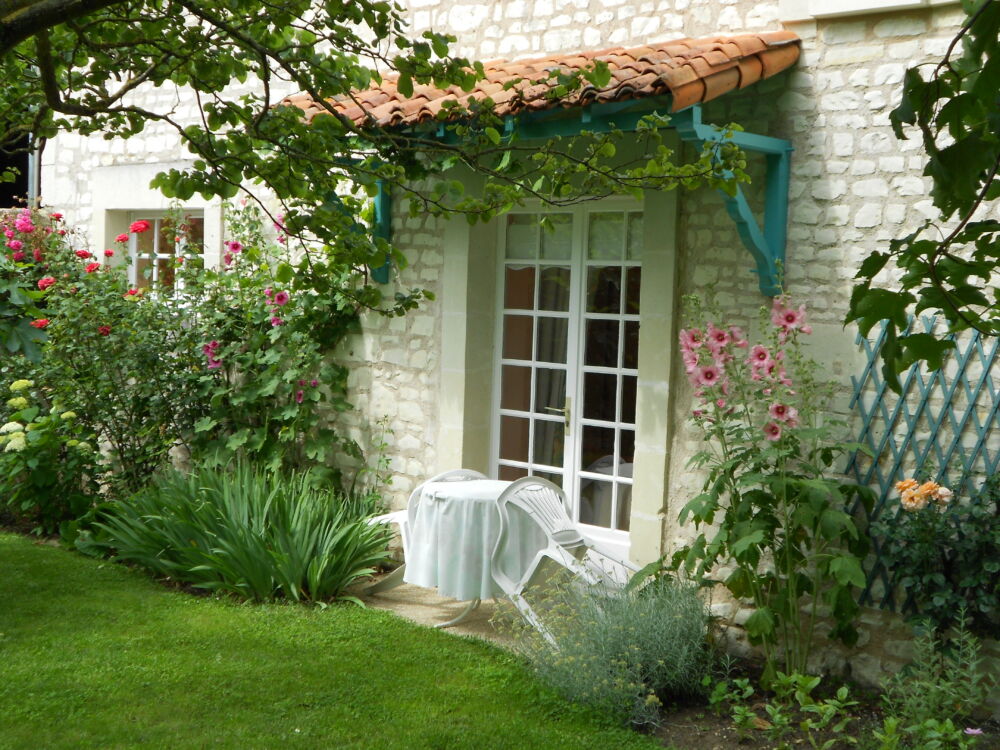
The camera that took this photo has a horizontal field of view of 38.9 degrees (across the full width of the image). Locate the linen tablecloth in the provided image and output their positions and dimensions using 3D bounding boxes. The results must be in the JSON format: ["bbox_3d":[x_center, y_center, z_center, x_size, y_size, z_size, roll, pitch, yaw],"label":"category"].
[{"bbox_3d":[-0.083,1.034,8.215,0.850,0.740,0.850,2,4,0],"label":"linen tablecloth"}]

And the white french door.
[{"bbox_3d":[0.485,-0.032,9.007,1.340,2.170,0.090,5,5,40],"label":"white french door"}]

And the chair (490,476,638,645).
[{"bbox_3d":[0.305,1.030,7.791,0.800,0.550,0.560,43,25,27],"label":"chair"}]

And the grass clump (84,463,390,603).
[{"bbox_3d":[-1.746,0.953,9.466,2.250,0.640,1.000,5,5,40],"label":"grass clump"}]

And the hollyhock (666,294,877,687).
[{"bbox_3d":[1.445,0.573,7.421,0.780,1.950,0.620,5,5,40],"label":"hollyhock"}]

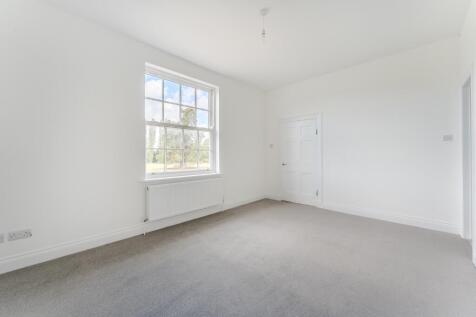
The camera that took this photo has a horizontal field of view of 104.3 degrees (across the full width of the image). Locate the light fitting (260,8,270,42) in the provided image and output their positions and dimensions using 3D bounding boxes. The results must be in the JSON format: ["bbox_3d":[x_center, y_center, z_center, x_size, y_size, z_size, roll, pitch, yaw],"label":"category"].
[{"bbox_3d":[0.300,-1.515,2.135,0.105,0.364,0.105,0,1,0],"label":"light fitting"}]

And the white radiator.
[{"bbox_3d":[-0.813,0.636,3.215,0.106,0.507,1.409,1,2,44],"label":"white radiator"}]

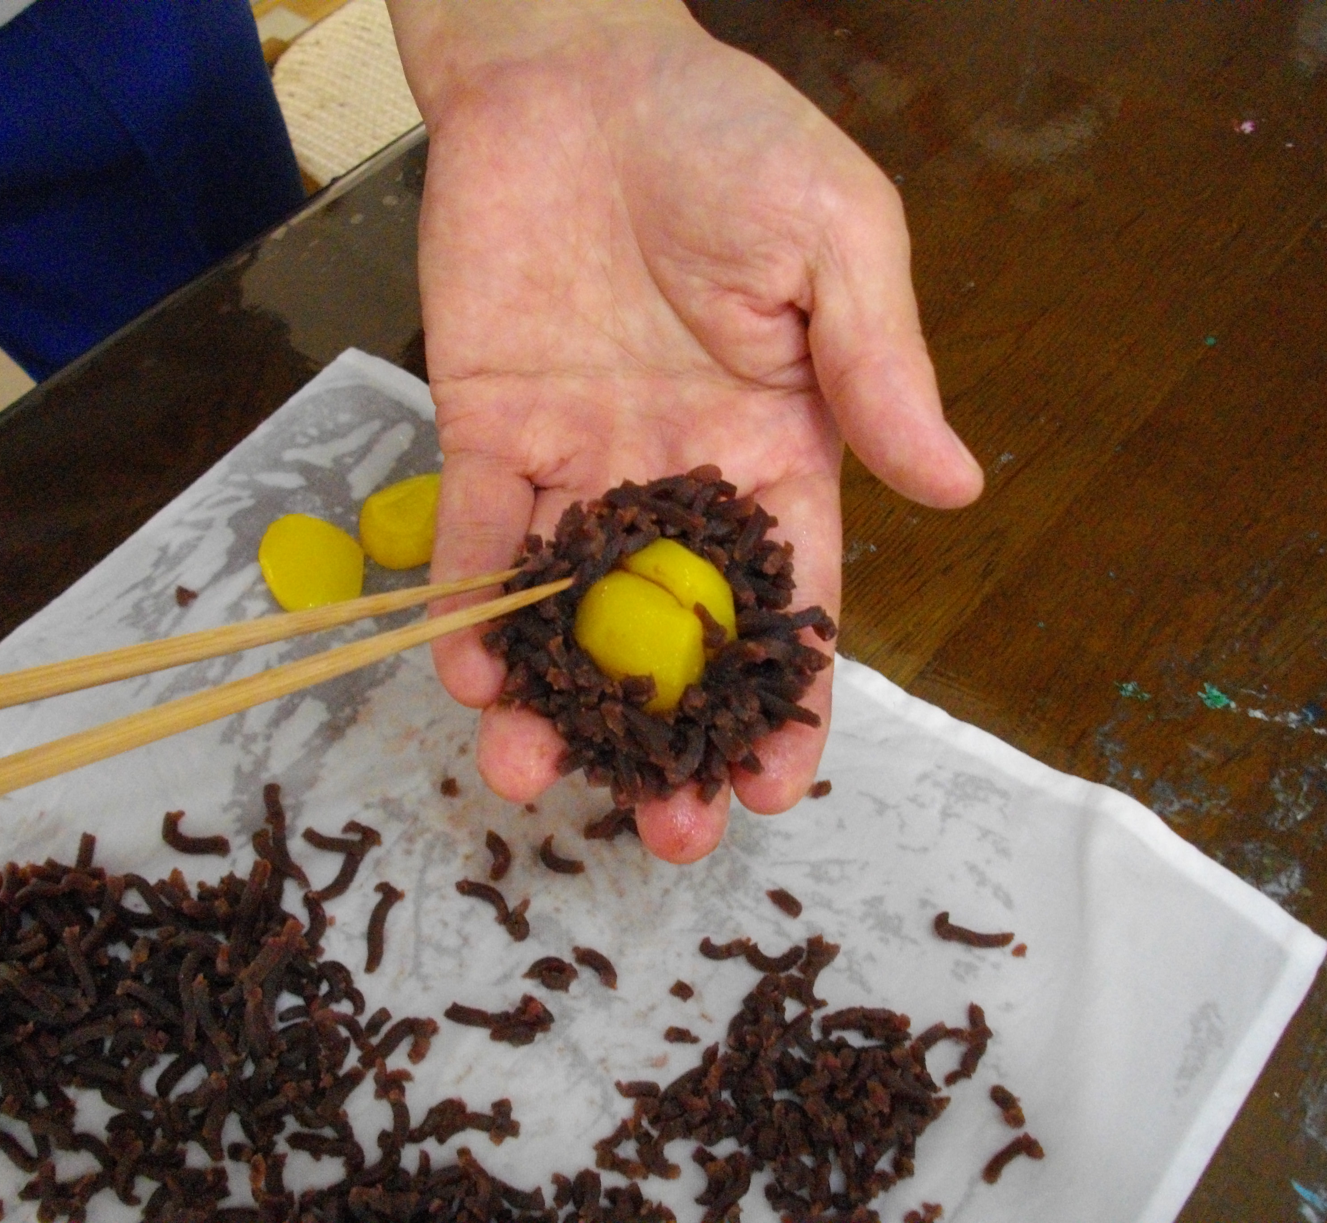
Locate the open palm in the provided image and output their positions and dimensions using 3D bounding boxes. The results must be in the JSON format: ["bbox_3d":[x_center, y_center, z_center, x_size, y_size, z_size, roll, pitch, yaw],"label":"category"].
[{"bbox_3d":[0.004,-0.041,0.321,0.110,0.057,0.191,-7,72,-4],"label":"open palm"}]

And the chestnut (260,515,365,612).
[{"bbox_3d":[-0.093,-0.013,0.399,0.029,0.021,0.029,-1,54,0],"label":"chestnut"}]

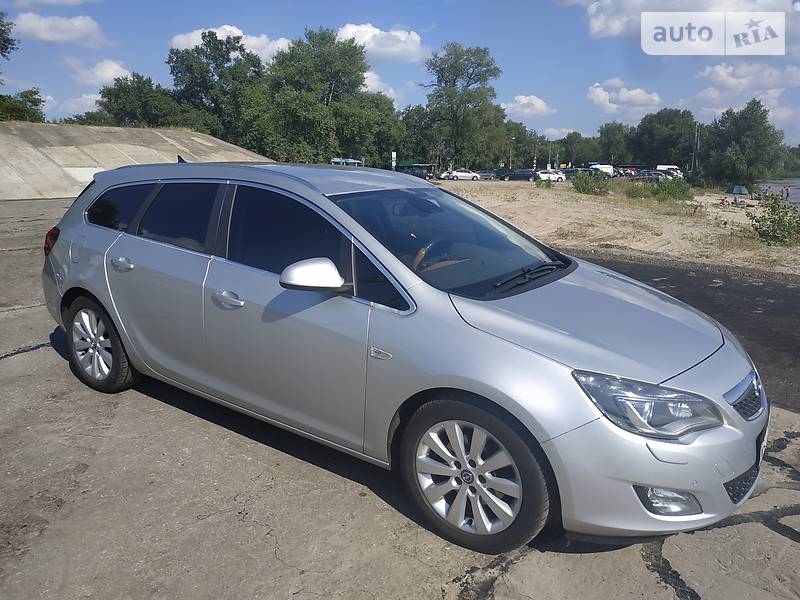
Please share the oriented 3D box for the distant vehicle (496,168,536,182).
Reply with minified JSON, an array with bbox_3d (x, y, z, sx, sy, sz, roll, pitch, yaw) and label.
[{"bbox_3d":[13.722,-14.678,64.820,4.500,1.580,1.800,0,13,-3],"label":"distant vehicle"}]

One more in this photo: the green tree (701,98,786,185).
[{"bbox_3d":[55.733,-25.392,90.000,14.300,14.800,13.000,9,16,30],"label":"green tree"}]

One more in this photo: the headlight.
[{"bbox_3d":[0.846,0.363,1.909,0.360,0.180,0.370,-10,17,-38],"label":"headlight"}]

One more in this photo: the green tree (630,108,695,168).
[{"bbox_3d":[53.002,-32.104,112.000,12.300,13.200,11.500,7,14,24],"label":"green tree"}]

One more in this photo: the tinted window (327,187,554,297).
[{"bbox_3d":[0.313,-0.370,2.912,0.980,0.150,1.400,35,27,24],"label":"tinted window"}]

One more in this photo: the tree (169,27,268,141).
[{"bbox_3d":[-21.833,-23.856,66.000,12.100,15.700,11.500,-4,14,-17],"label":"tree"}]

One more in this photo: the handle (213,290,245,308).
[{"bbox_3d":[-0.842,0.002,2.710,0.215,0.070,0.055,10,16,32],"label":"handle"}]

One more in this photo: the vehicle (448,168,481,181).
[{"bbox_3d":[8.159,-15.560,68.831,4.200,1.480,1.750,0,13,-3],"label":"vehicle"}]

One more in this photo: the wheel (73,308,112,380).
[{"bbox_3d":[-1.936,0.282,3.621,0.465,0.465,0.170,10,15,32],"label":"wheel"}]

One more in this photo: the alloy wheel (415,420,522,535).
[{"bbox_3d":[0.297,0.679,2.218,0.465,0.465,0.190,10,16,32],"label":"alloy wheel"}]

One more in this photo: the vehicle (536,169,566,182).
[{"bbox_3d":[18.597,-15.177,68.000,4.100,1.520,1.780,5,14,16],"label":"vehicle"}]

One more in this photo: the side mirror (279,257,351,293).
[{"bbox_3d":[-0.359,-0.119,2.330,0.160,0.150,0.240,10,16,32],"label":"side mirror"}]

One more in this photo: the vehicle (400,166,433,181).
[{"bbox_3d":[1.913,-15.416,67.812,4.400,1.650,1.800,0,13,-3],"label":"vehicle"}]

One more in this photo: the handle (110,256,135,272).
[{"bbox_3d":[-1.563,-0.197,3.126,0.215,0.075,0.060,10,15,32],"label":"handle"}]

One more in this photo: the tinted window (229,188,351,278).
[{"bbox_3d":[-0.510,-0.301,2.548,0.920,0.440,0.080,10,-2,32],"label":"tinted window"}]

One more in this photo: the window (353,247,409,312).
[{"bbox_3d":[-0.070,-0.097,2.275,0.305,0.235,0.035,10,-1,32],"label":"window"}]

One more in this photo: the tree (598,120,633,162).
[{"bbox_3d":[43.512,-30.791,112.000,7.300,10.900,7.200,6,15,20],"label":"tree"}]

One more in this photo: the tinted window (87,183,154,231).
[{"bbox_3d":[-1.713,-0.569,3.353,0.580,0.310,0.070,11,-1,36],"label":"tinted window"}]

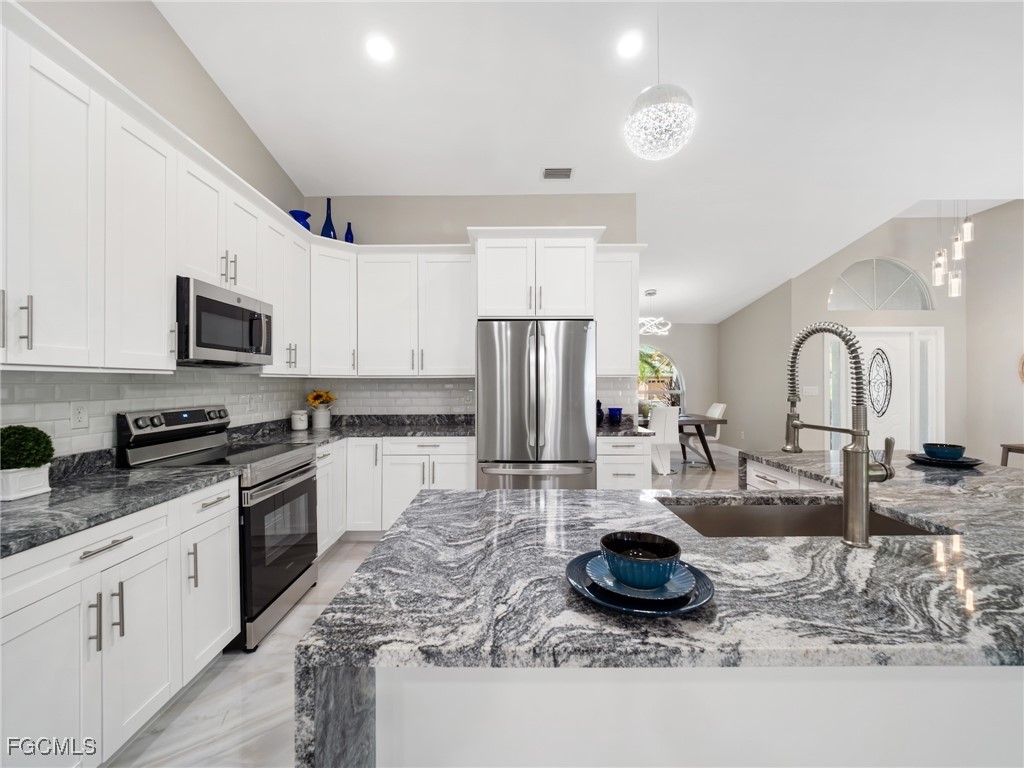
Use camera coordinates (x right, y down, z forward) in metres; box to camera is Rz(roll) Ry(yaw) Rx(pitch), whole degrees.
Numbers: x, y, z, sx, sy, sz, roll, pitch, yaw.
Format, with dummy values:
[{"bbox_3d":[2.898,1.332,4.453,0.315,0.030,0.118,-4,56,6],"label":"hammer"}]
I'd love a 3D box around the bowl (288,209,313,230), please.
[{"bbox_3d":[-1.757,-1.311,3.443,0.176,0.252,0.176,0,0,0],"label":"bowl"}]

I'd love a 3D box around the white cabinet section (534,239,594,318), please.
[{"bbox_3d":[0.417,-0.835,3.570,0.460,0.620,0.620,0,0,0],"label":"white cabinet section"}]

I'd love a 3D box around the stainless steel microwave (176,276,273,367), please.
[{"bbox_3d":[-1.803,-0.323,2.438,0.400,0.415,0.754,0,0,-1],"label":"stainless steel microwave"}]

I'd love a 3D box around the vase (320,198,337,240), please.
[{"bbox_3d":[-1.667,-1.470,3.756,0.146,0.422,0.146,0,0,-1],"label":"vase"}]

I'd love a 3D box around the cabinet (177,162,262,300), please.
[{"bbox_3d":[-1.848,-0.857,2.440,0.315,0.637,0.732,0,0,-1],"label":"cabinet"}]

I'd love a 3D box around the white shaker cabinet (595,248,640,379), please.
[{"bbox_3d":[0.902,-0.640,3.878,0.475,1.130,0.320,0,0,-1],"label":"white shaker cabinet"}]

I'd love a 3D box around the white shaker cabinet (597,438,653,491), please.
[{"bbox_3d":[0.915,0.864,3.754,0.485,0.853,0.600,0,0,-1],"label":"white shaker cabinet"}]

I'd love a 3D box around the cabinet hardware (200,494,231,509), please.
[{"bbox_3d":[-1.321,0.528,1.847,0.036,0.013,0.178,0,0,0],"label":"cabinet hardware"}]

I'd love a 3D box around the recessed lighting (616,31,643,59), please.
[{"bbox_3d":[0.724,-2.091,2.543,0.155,0.030,0.155,0,-12,0],"label":"recessed lighting"}]

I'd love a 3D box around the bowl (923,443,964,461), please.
[{"bbox_3d":[2.301,0.358,2.207,0.158,0.067,0.158,0,0,-1],"label":"bowl"}]

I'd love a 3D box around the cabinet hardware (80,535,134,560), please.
[{"bbox_3d":[-1.315,0.532,1.353,0.036,0.013,0.178,0,0,0],"label":"cabinet hardware"}]

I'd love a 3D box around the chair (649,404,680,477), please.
[{"bbox_3d":[2.127,0.815,6.112,0.444,0.978,0.625,0,0,0],"label":"chair"}]

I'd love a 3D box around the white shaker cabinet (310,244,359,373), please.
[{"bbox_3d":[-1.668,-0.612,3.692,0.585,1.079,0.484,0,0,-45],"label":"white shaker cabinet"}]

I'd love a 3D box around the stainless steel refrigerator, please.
[{"bbox_3d":[0.189,0.413,3.540,0.917,1.799,0.847,0,0,0],"label":"stainless steel refrigerator"}]

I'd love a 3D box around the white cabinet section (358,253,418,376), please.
[{"bbox_3d":[-1.087,-0.610,3.800,0.530,1.080,0.330,0,0,0],"label":"white cabinet section"}]

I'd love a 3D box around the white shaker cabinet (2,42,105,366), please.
[{"bbox_3d":[-1.804,-0.602,1.510,0.333,1.079,0.343,0,0,0],"label":"white shaker cabinet"}]

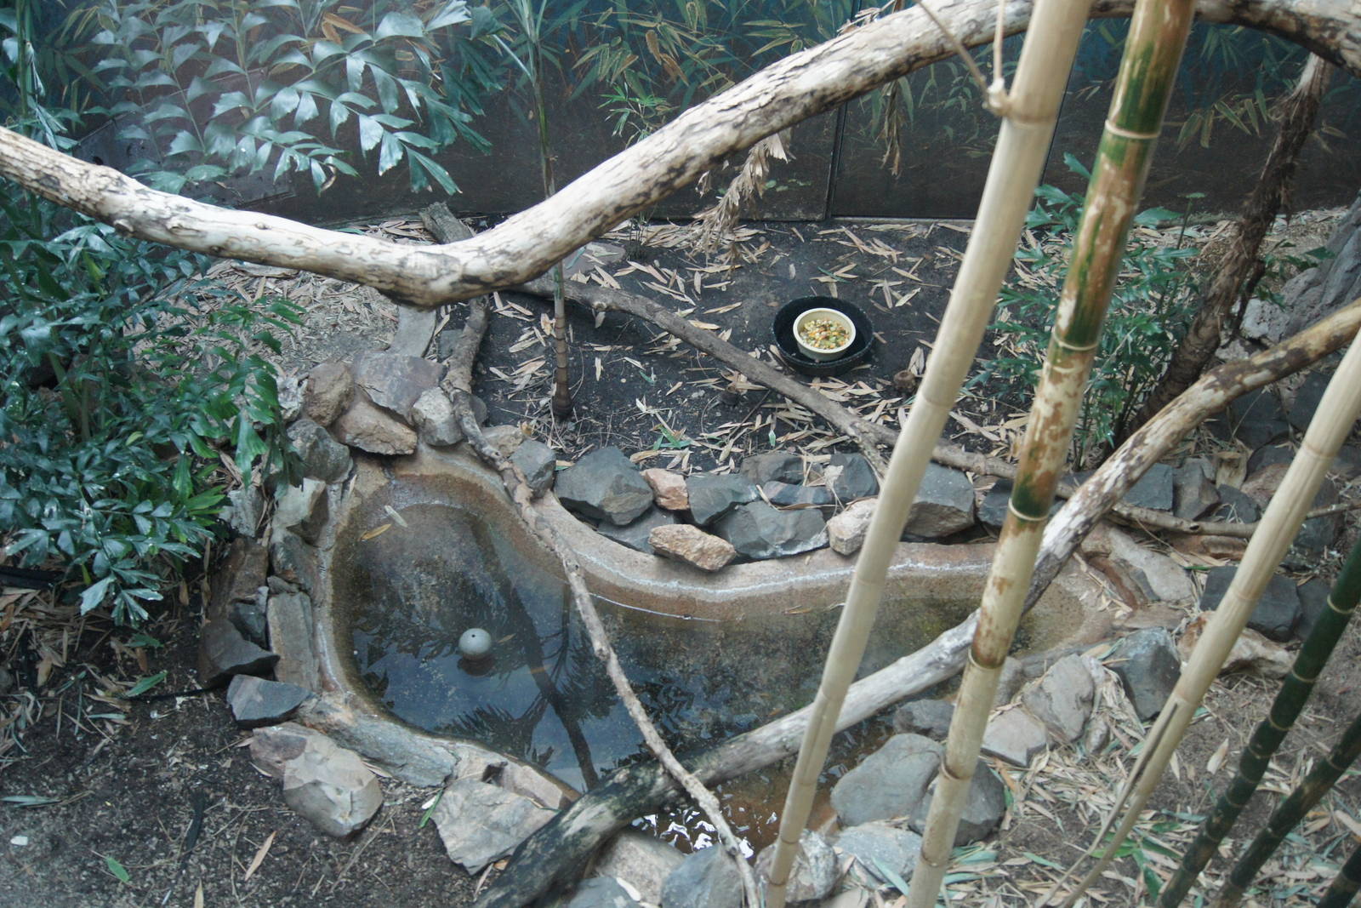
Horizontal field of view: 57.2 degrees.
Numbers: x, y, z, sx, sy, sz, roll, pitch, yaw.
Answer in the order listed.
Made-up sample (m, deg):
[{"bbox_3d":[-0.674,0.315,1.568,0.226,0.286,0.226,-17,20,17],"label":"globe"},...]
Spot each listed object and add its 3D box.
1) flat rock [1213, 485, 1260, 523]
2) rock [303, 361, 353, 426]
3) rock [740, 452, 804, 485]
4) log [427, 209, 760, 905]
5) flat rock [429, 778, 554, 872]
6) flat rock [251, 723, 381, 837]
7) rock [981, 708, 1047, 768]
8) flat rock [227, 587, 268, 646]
[{"bbox_3d":[1.286,0.117,2.917,0.099,0.057,0.078,-23,53,-20],"label":"flat rock"},{"bbox_3d":[-0.919,-0.158,3.259,0.120,0.120,0.110,-4,50,-3],"label":"rock"},{"bbox_3d":[0.228,0.046,3.116,0.150,0.080,0.095,-4,50,-3],"label":"rock"},{"bbox_3d":[-0.341,0.056,3.008,0.249,0.210,2.361,-17,52,-14],"label":"log"},{"bbox_3d":[-0.370,0.749,2.520,0.235,0.080,0.180,-19,53,-16],"label":"flat rock"},{"bbox_3d":[-0.700,0.619,2.400,0.239,0.099,0.156,38,58,27],"label":"flat rock"},{"bbox_3d":[0.711,0.604,2.663,0.130,0.055,0.110,20,53,16],"label":"rock"},{"bbox_3d":[-0.921,0.346,2.649,0.073,0.073,0.104,-15,51,-14],"label":"flat rock"}]

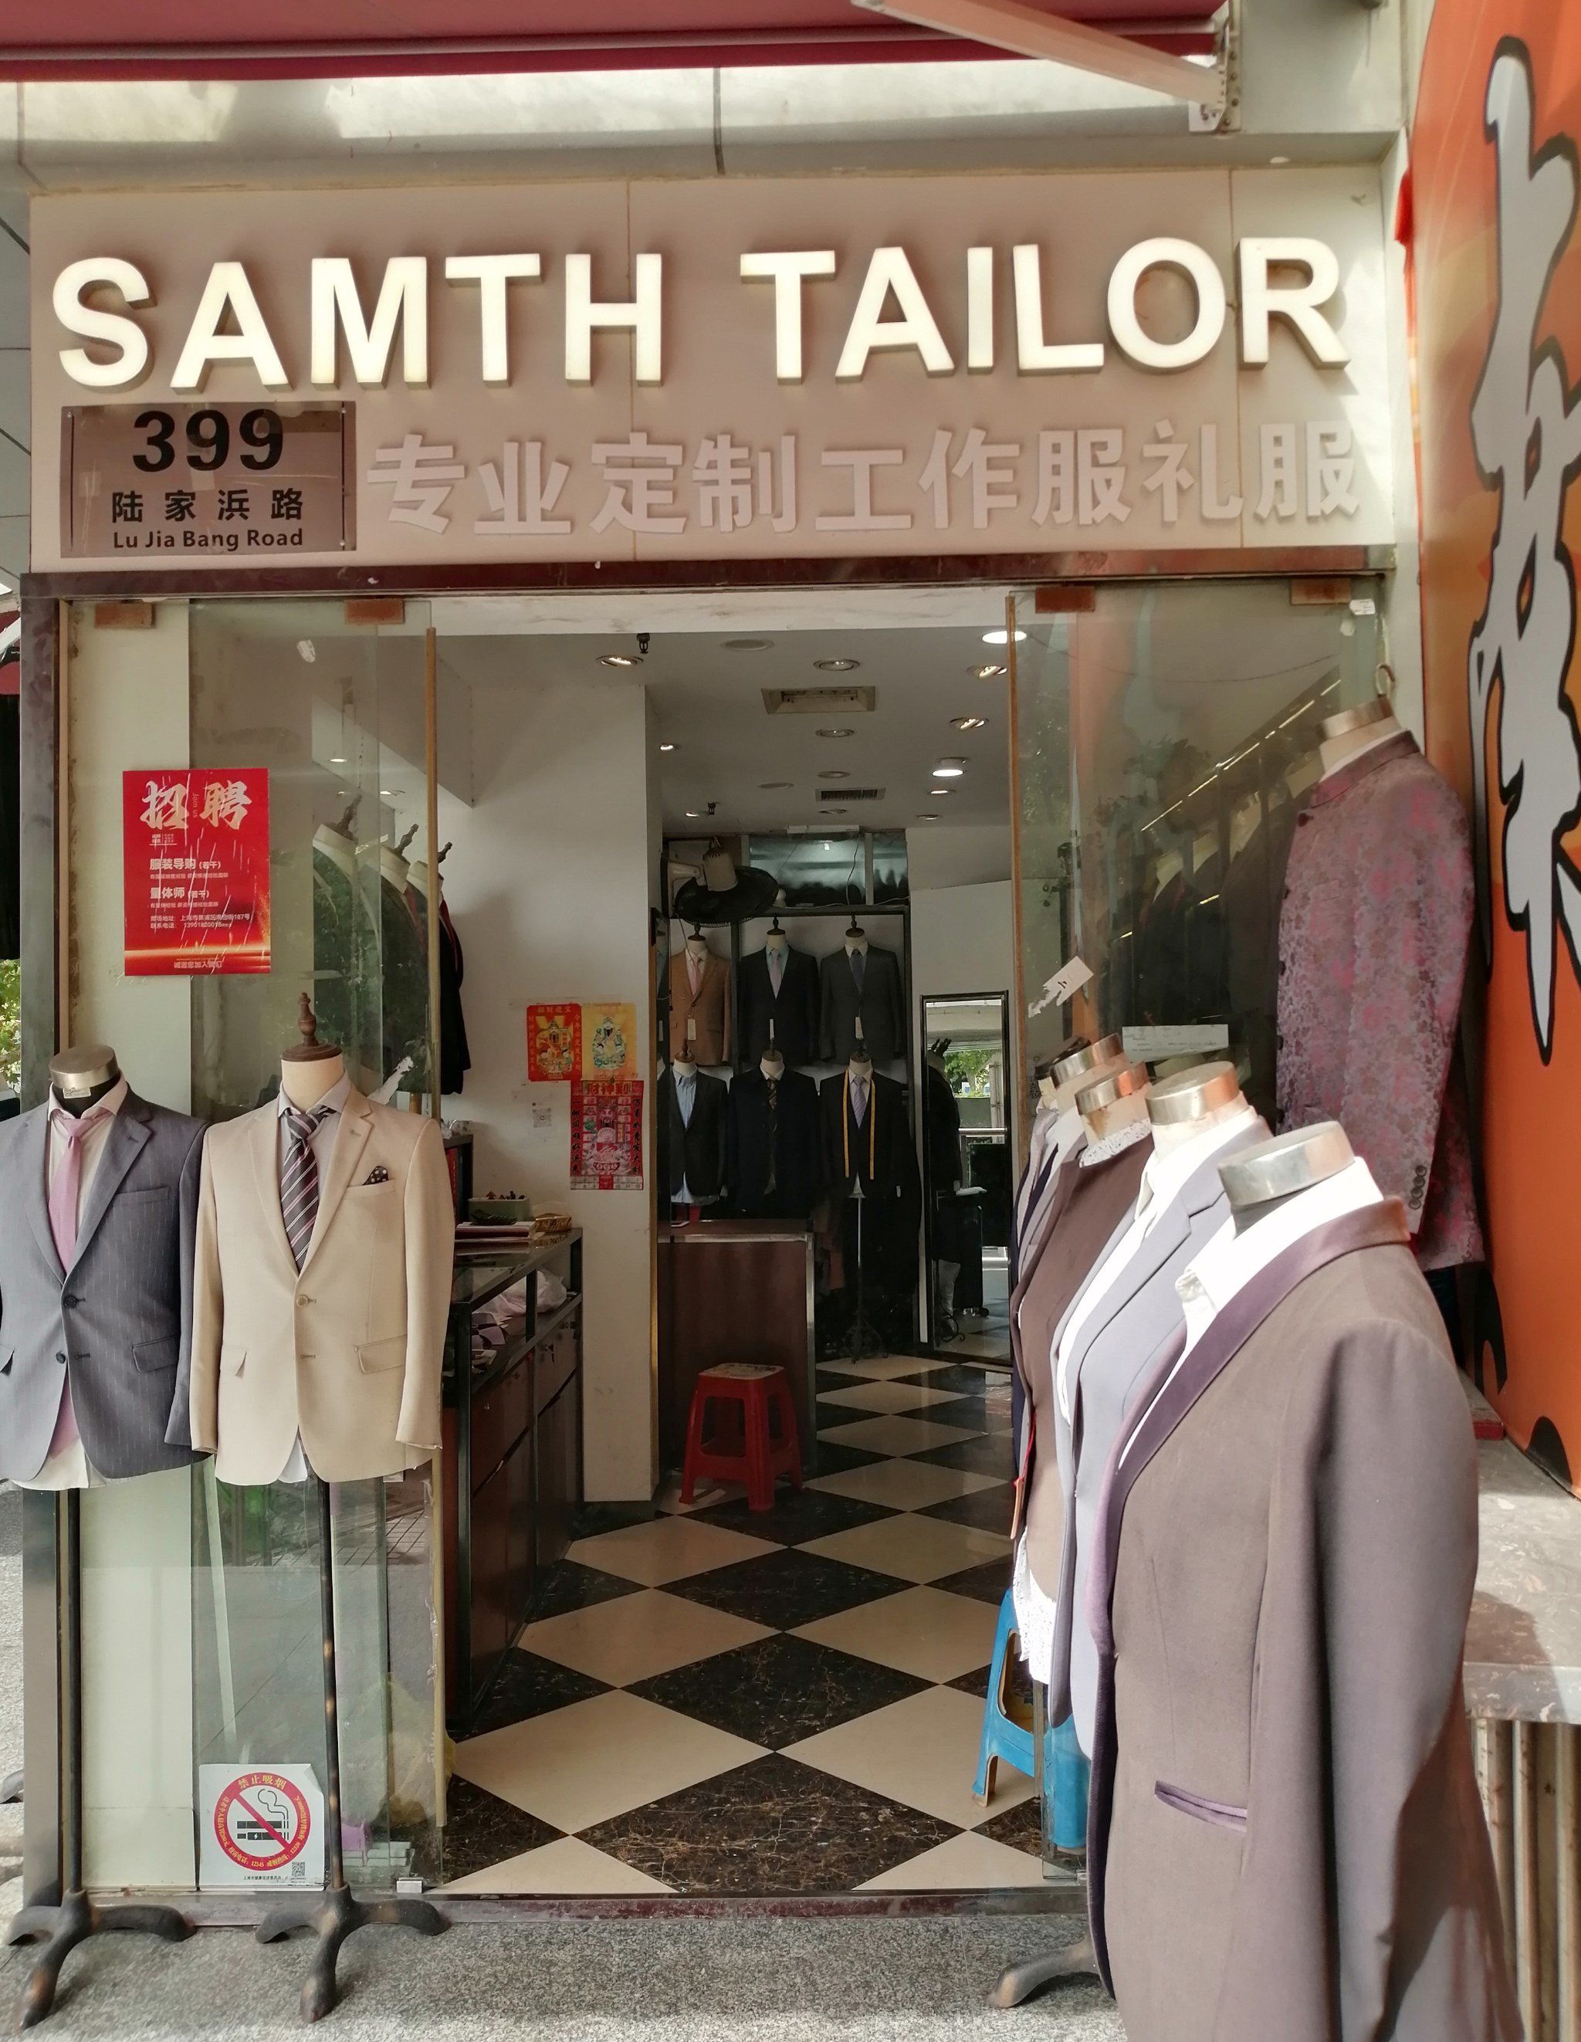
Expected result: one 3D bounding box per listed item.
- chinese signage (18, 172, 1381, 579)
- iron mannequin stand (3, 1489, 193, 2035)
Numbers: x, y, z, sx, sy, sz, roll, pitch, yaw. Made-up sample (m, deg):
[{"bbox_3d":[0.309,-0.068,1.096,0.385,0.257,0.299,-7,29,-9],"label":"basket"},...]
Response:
[{"bbox_3d":[-0.181,-1.340,3.240,2.770,0.780,0.080,-1,-2,1],"label":"chinese signage"},{"bbox_3d":[-1.371,1.347,3.002,0.370,0.910,0.330,-1,-2,1],"label":"iron mannequin stand"}]

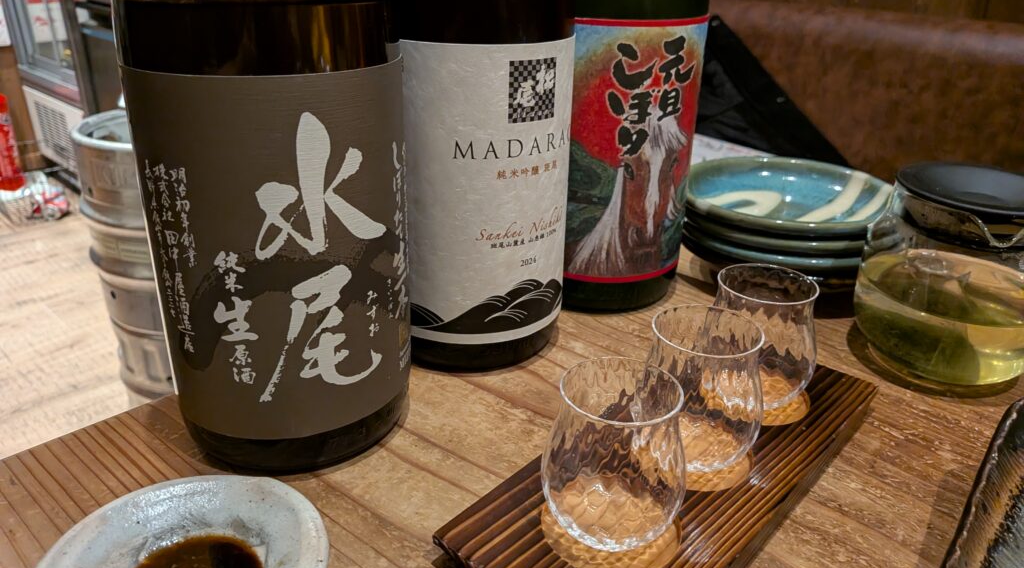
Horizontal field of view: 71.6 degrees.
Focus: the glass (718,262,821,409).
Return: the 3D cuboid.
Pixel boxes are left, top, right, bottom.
[{"bbox_3d":[0.114,0.028,0.331,0.051,0.062,0.051,2,25,0],"label":"glass"}]

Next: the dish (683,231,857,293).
[{"bbox_3d":[0.188,-0.021,0.510,0.141,0.026,0.141,1,25,-1],"label":"dish"}]

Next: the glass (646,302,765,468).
[{"bbox_3d":[0.075,0.045,0.289,0.051,0.062,0.051,2,25,0],"label":"glass"}]

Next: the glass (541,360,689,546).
[{"bbox_3d":[0.036,0.063,0.249,0.051,0.062,0.051,2,25,0],"label":"glass"}]

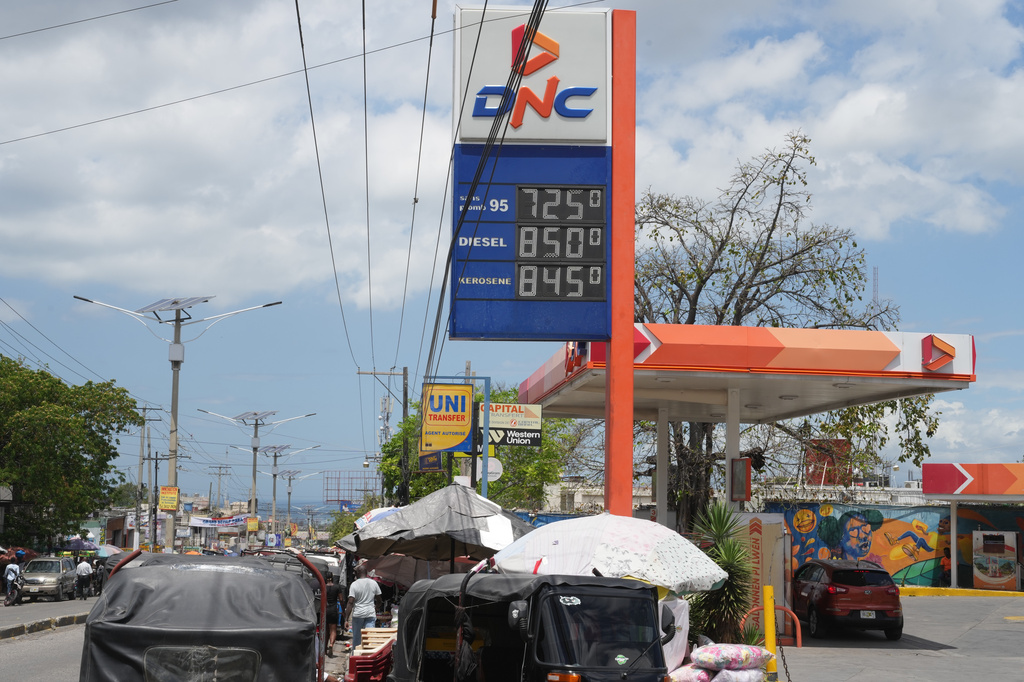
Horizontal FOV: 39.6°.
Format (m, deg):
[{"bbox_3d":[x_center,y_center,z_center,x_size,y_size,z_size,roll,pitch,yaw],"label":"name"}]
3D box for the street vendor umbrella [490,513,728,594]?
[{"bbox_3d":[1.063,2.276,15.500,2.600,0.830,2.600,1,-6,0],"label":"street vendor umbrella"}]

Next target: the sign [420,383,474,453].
[{"bbox_3d":[-1.429,1.706,31.500,1.200,1.560,0.170,2,-6,-6],"label":"sign"}]

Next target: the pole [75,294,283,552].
[{"bbox_3d":[-13.209,4.313,55.655,7.900,11.860,1.800,1,-6,-6],"label":"pole"}]

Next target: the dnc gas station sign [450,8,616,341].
[{"bbox_3d":[0.301,-2.574,22.159,2.470,5.220,0.440,2,-6,-7],"label":"dnc gas station sign"}]

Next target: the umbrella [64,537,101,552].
[{"bbox_3d":[-19.470,9.183,64.000,1.950,0.700,1.950,1,-6,0],"label":"umbrella"}]

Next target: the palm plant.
[{"bbox_3d":[3.842,4.285,26.200,1.300,2.700,1.300,1,-6,0],"label":"palm plant"}]

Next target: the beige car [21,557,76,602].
[{"bbox_3d":[-19.640,10.126,60.660,1.620,1.740,4.000,2,-9,-7],"label":"beige car"}]

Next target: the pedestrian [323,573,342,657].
[{"bbox_3d":[-3.334,5.118,26.700,0.480,1.610,0.420,1,-6,-6],"label":"pedestrian"}]

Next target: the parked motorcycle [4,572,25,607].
[{"bbox_3d":[-18.476,9.248,52.800,0.750,1.120,1.900,-2,-7,25],"label":"parked motorcycle"}]

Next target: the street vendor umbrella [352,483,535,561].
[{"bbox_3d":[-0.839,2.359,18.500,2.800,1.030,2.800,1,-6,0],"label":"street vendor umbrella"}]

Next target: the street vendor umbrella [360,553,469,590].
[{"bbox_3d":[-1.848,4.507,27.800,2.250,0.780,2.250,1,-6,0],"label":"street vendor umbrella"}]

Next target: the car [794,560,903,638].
[{"bbox_3d":[7.253,5.737,31.650,1.860,1.640,4.440,1,-6,-5],"label":"car"}]

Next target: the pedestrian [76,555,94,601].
[{"bbox_3d":[-17.250,9.606,57.500,0.600,1.750,0.400,2,-6,-6],"label":"pedestrian"}]

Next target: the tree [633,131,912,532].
[{"bbox_3d":[8.915,0.721,50.000,11.500,15.300,11.000,1,-6,0],"label":"tree"}]

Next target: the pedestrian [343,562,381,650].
[{"bbox_3d":[-2.492,4.581,23.700,0.580,1.770,0.420,1,-6,-6],"label":"pedestrian"}]

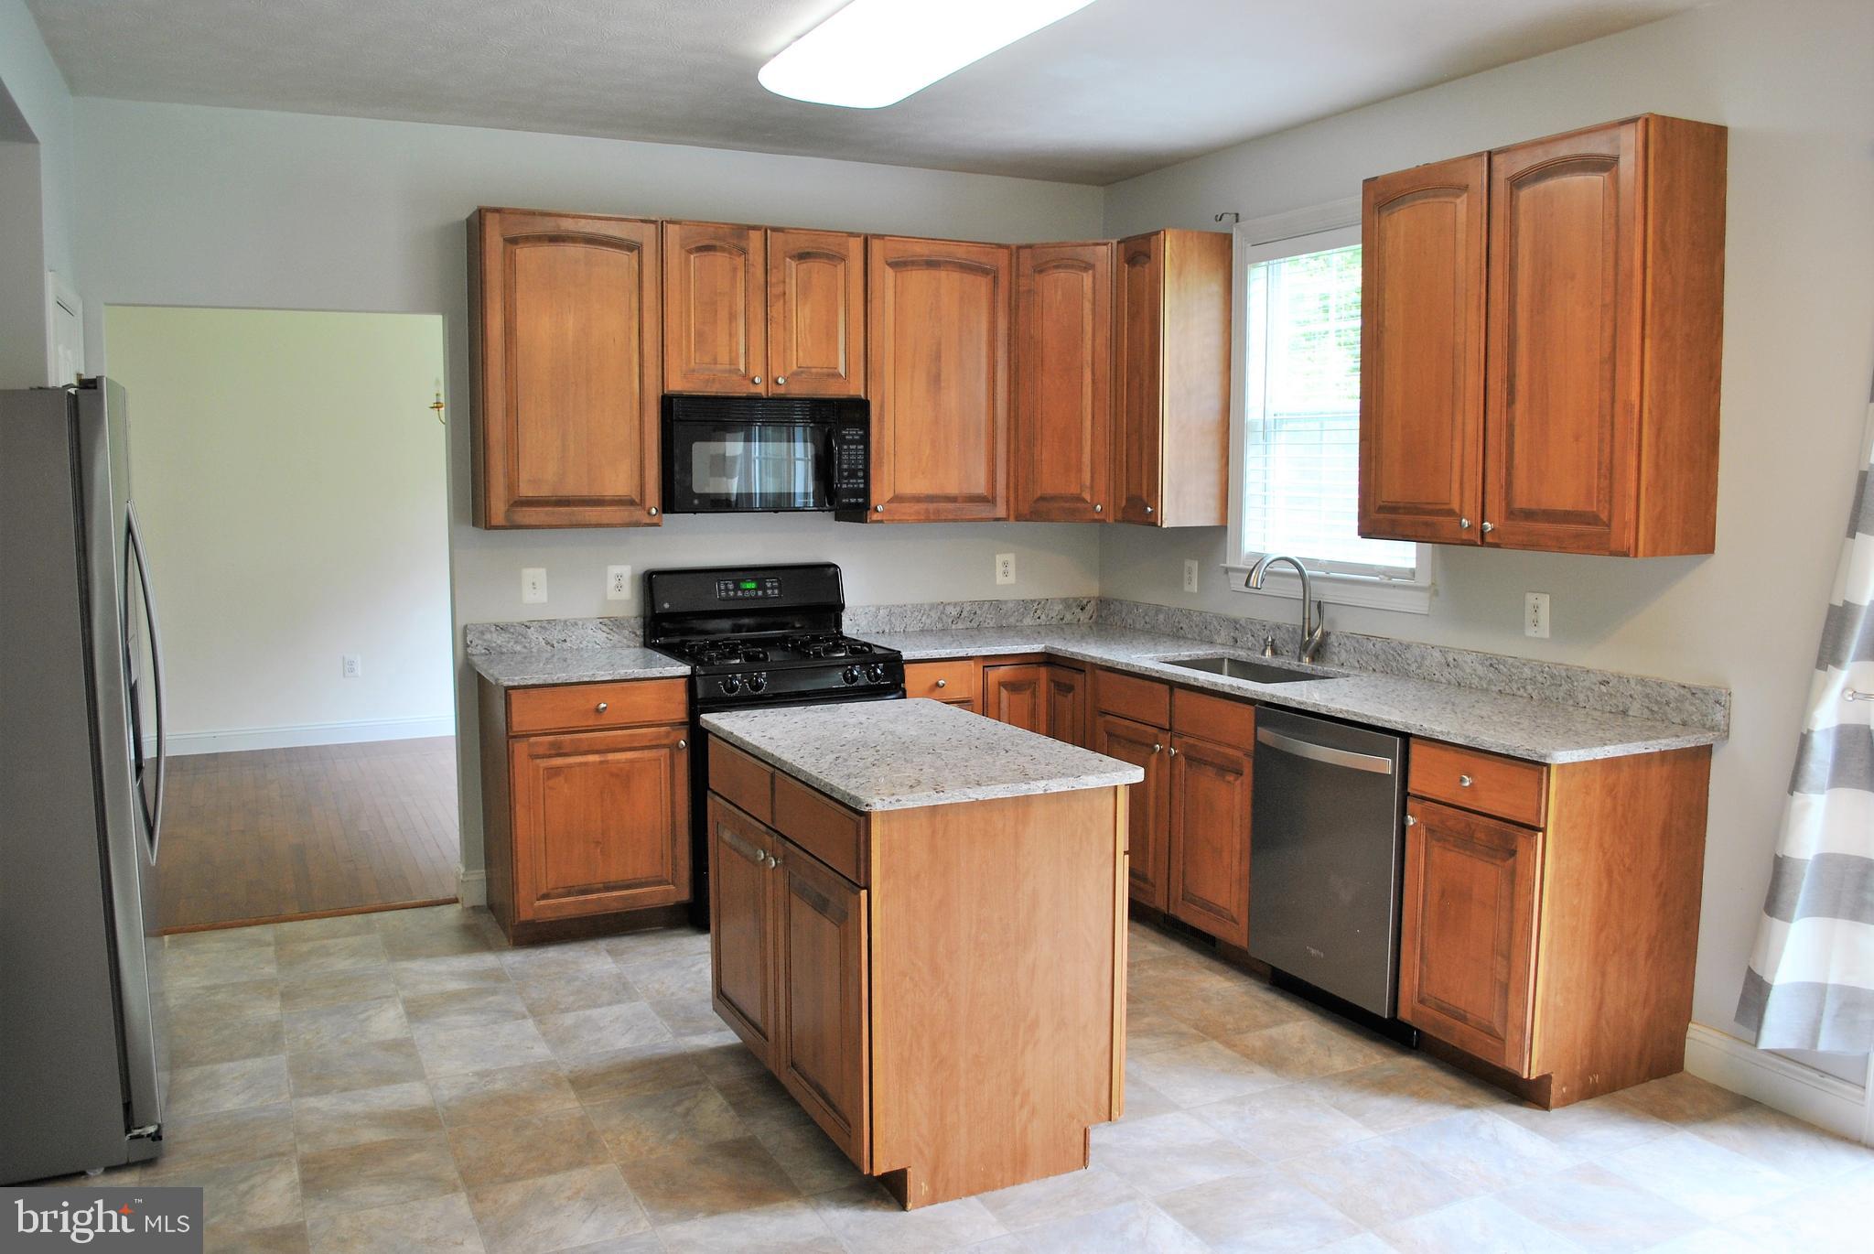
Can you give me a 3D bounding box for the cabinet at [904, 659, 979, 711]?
[{"bbox_3d":[-0.120,0.524,5.440,0.317,0.873,0.625,-3,7,-26],"label":"cabinet"}]

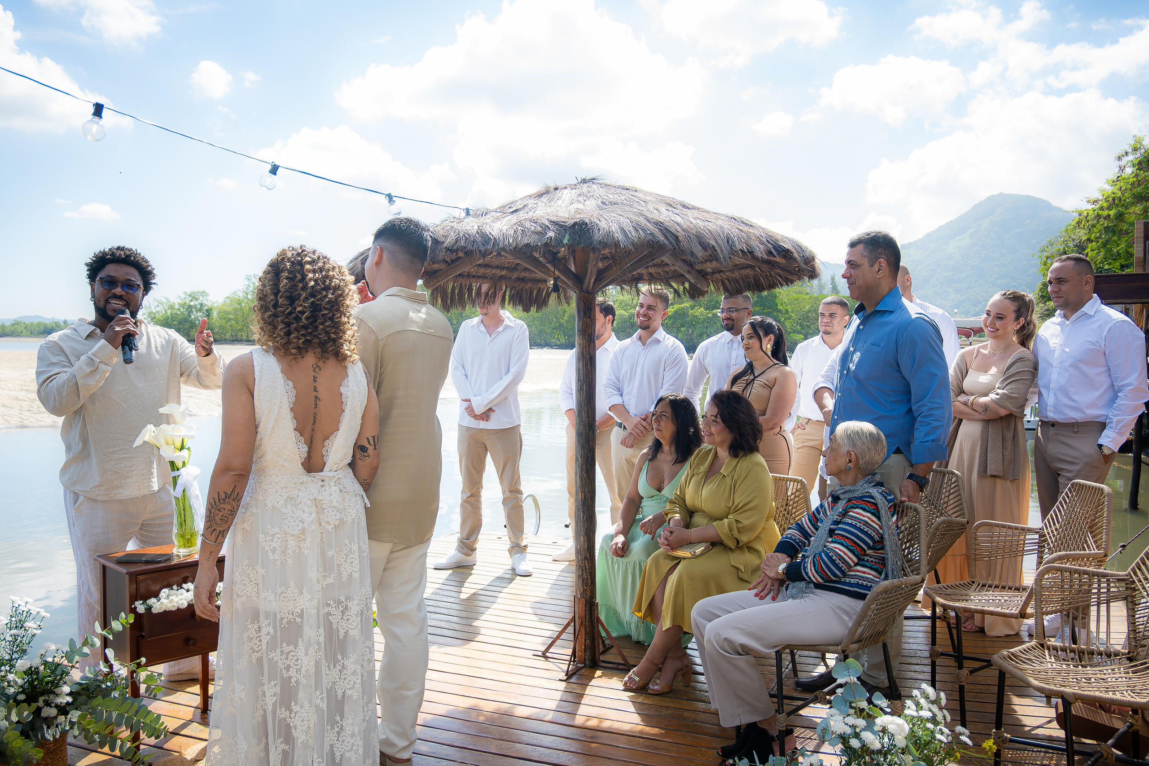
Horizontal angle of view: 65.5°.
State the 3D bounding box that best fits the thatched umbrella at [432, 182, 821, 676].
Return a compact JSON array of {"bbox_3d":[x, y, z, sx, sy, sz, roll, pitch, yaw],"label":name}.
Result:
[{"bbox_3d":[0.040,0.176,3.807,1.960,2.070,1.960,0,3,0],"label":"thatched umbrella"}]

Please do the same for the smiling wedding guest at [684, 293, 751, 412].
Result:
[{"bbox_3d":[0.970,0.254,5.637,0.540,1.710,0.320,1,3,16],"label":"smiling wedding guest"}]

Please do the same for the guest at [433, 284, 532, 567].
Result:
[{"bbox_3d":[-0.520,0.250,5.293,0.540,1.750,0.360,0,3,6],"label":"guest"}]

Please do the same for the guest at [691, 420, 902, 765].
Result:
[{"bbox_3d":[0.730,0.672,2.893,0.690,1.120,0.470,0,3,-10],"label":"guest"}]

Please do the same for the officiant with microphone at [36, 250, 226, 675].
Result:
[{"bbox_3d":[-1.800,0.337,3.625,0.660,1.770,0.480,-3,4,-38],"label":"officiant with microphone"}]

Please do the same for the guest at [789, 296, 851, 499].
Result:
[{"bbox_3d":[1.570,0.287,5.446,0.520,1.670,0.340,2,4,29],"label":"guest"}]

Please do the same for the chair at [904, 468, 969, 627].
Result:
[{"bbox_3d":[1.405,0.779,3.859,0.600,0.820,0.530,-1,3,-28],"label":"chair"}]

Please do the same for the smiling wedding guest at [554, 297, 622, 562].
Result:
[{"bbox_3d":[0.100,0.286,5.546,0.500,1.660,0.350,2,4,27],"label":"smiling wedding guest"}]

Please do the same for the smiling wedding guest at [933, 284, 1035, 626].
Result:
[{"bbox_3d":[1.965,0.360,4.270,0.350,1.620,0.470,-2,3,-41],"label":"smiling wedding guest"}]

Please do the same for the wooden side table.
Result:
[{"bbox_3d":[-1.390,0.912,3.114,0.390,0.620,0.345,-2,3,-42],"label":"wooden side table"}]

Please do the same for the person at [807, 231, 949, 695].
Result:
[{"bbox_3d":[1.135,0.311,3.447,0.420,1.790,0.530,-1,3,-23],"label":"person"}]

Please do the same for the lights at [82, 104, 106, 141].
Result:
[{"bbox_3d":[-0.861,-0.467,1.600,0.041,0.072,0.041,6,3,0],"label":"lights"}]

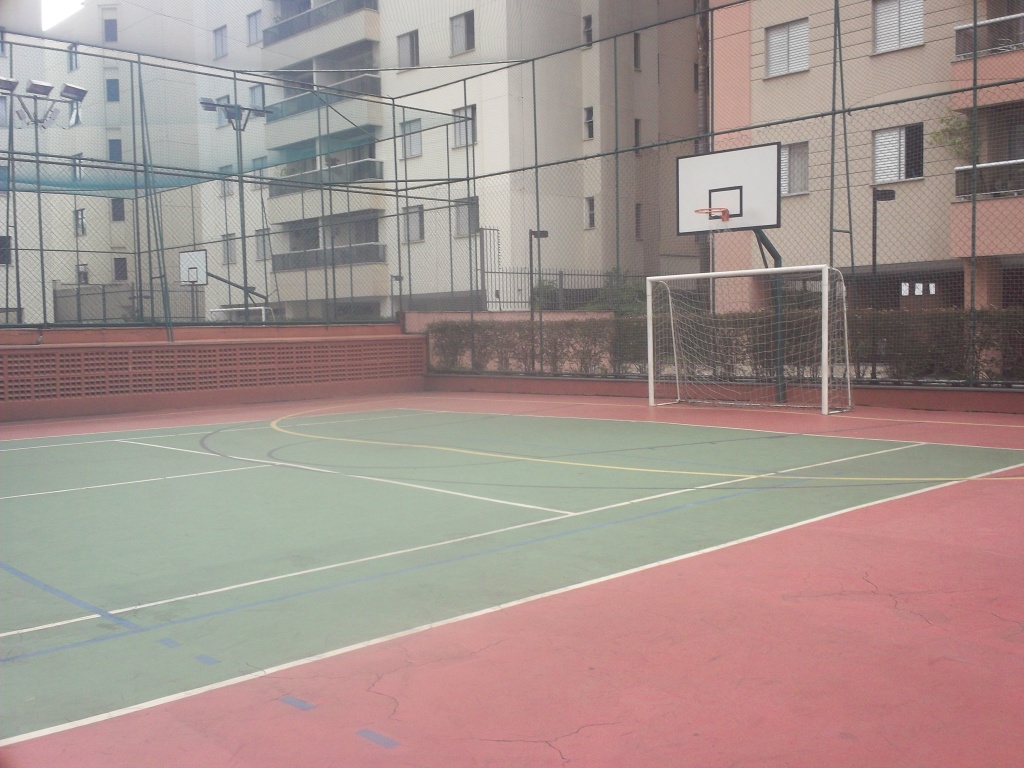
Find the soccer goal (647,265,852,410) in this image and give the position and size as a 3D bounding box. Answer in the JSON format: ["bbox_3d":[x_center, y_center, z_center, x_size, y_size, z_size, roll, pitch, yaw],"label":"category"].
[{"bbox_3d":[3.514,-0.657,16.840,3.080,2.040,0.790,2,5,45],"label":"soccer goal"}]

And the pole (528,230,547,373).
[{"bbox_3d":[0.557,-1.755,23.551,0.250,2.930,0.450,2,5,45],"label":"pole"}]

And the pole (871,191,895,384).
[{"bbox_3d":[5.786,-1.579,17.700,0.250,2.970,0.450,2,5,45],"label":"pole"}]

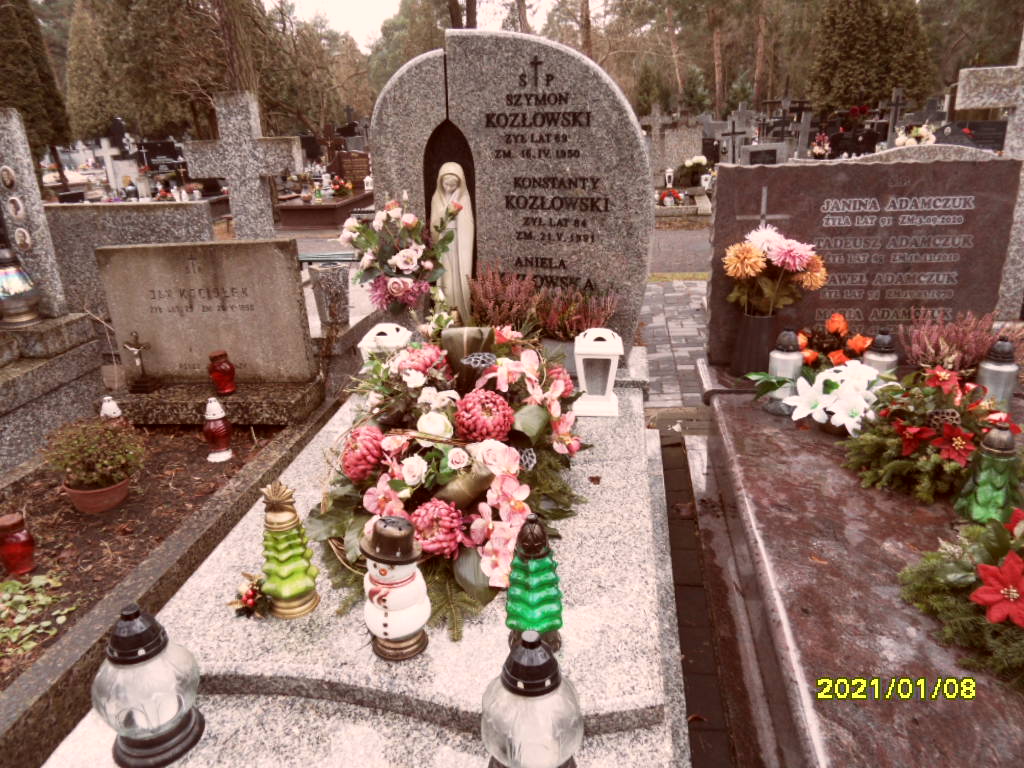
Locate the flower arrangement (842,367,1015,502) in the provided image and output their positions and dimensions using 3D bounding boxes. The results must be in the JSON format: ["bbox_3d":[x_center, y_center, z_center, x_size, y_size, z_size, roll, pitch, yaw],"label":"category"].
[{"bbox_3d":[1.006,0.095,1.730,0.370,0.210,0.350,1,21,9],"label":"flower arrangement"}]

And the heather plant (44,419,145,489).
[{"bbox_3d":[-1.469,0.221,2.520,0.320,0.220,0.310,2,24,5],"label":"heather plant"}]

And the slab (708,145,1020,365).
[{"bbox_3d":[1.105,-0.380,2.307,0.880,0.640,0.100,1,21,9],"label":"slab"}]

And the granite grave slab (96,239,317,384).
[{"bbox_3d":[-1.309,-0.321,3.146,0.830,0.640,0.120,-3,24,-5],"label":"granite grave slab"}]

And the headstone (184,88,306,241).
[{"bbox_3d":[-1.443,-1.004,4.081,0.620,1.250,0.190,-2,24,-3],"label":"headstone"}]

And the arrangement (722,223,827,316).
[{"bbox_3d":[0.868,-0.370,2.341,0.330,0.310,0.280,2,24,7],"label":"arrangement"}]

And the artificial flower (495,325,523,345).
[{"bbox_3d":[-0.010,-0.143,2.050,0.085,0.060,0.070,1,21,9],"label":"artificial flower"}]

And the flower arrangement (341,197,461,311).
[{"bbox_3d":[-0.369,-0.407,2.351,0.380,0.370,0.300,2,24,7],"label":"flower arrangement"}]

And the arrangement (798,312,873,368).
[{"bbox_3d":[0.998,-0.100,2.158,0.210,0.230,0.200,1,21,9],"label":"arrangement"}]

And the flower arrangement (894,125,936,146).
[{"bbox_3d":[5.115,-3.112,9.000,0.500,0.340,0.350,1,21,9],"label":"flower arrangement"}]

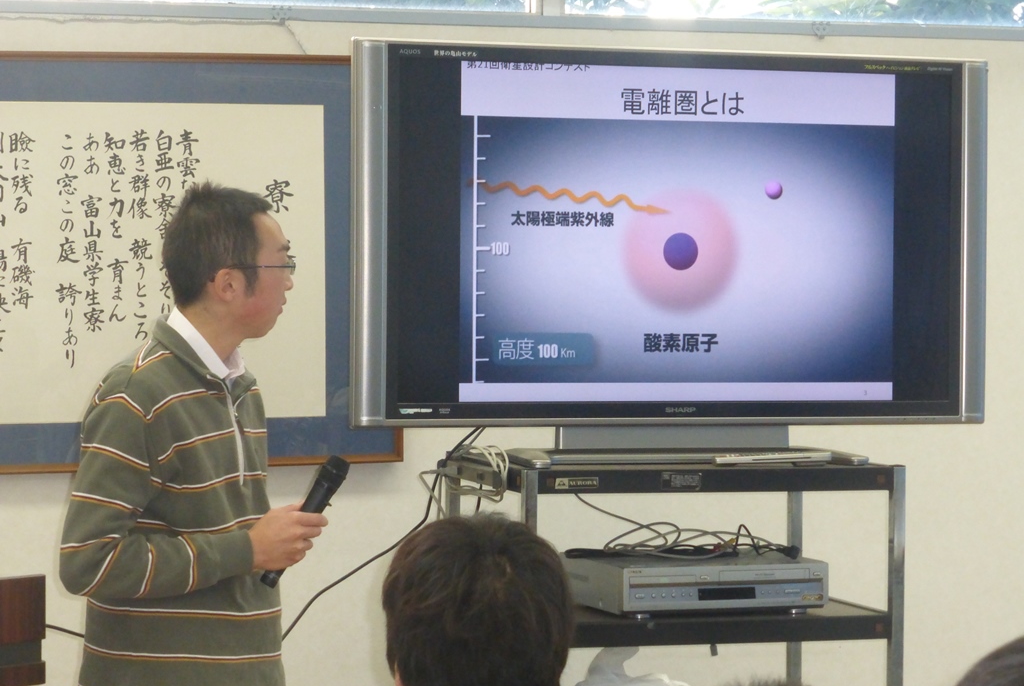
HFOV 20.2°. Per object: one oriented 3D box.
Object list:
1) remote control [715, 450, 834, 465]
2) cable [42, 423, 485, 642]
[{"bbox_3d":[0.496,0.220,5.460,0.222,0.025,0.050,-1,1,-11],"label":"remote control"},{"bbox_3d":[-0.410,0.360,5.220,0.170,0.390,1.100,1,1,41],"label":"cable"}]

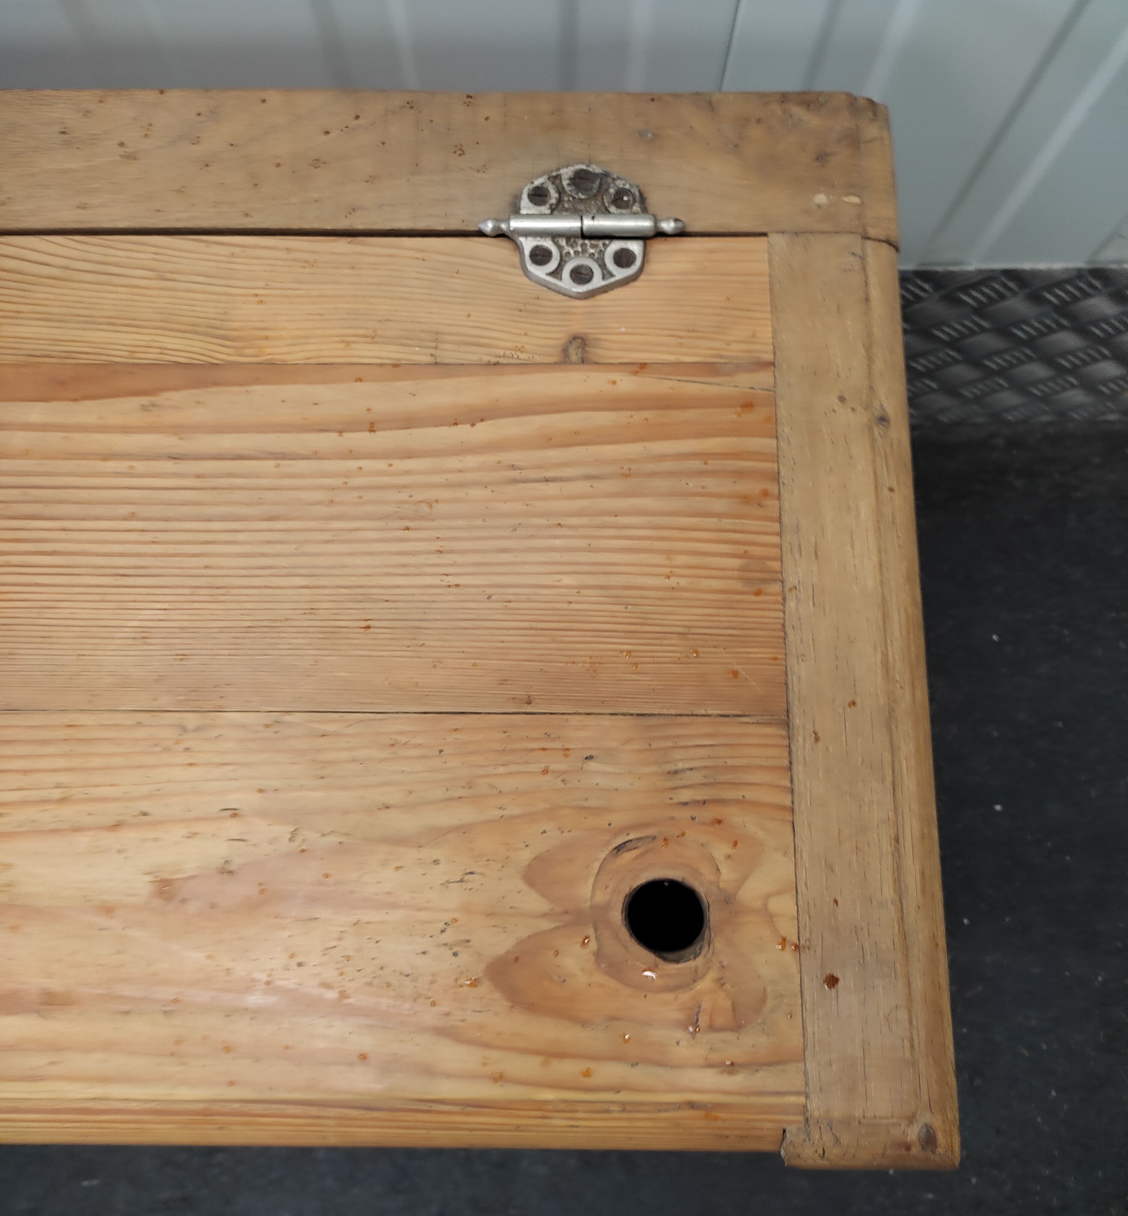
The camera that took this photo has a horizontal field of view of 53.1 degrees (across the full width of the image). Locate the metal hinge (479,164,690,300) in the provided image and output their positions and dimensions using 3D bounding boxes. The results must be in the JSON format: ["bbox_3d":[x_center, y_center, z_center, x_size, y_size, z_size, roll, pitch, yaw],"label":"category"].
[{"bbox_3d":[0.006,-0.134,0.395,0.072,0.009,0.051,0,78,0],"label":"metal hinge"}]

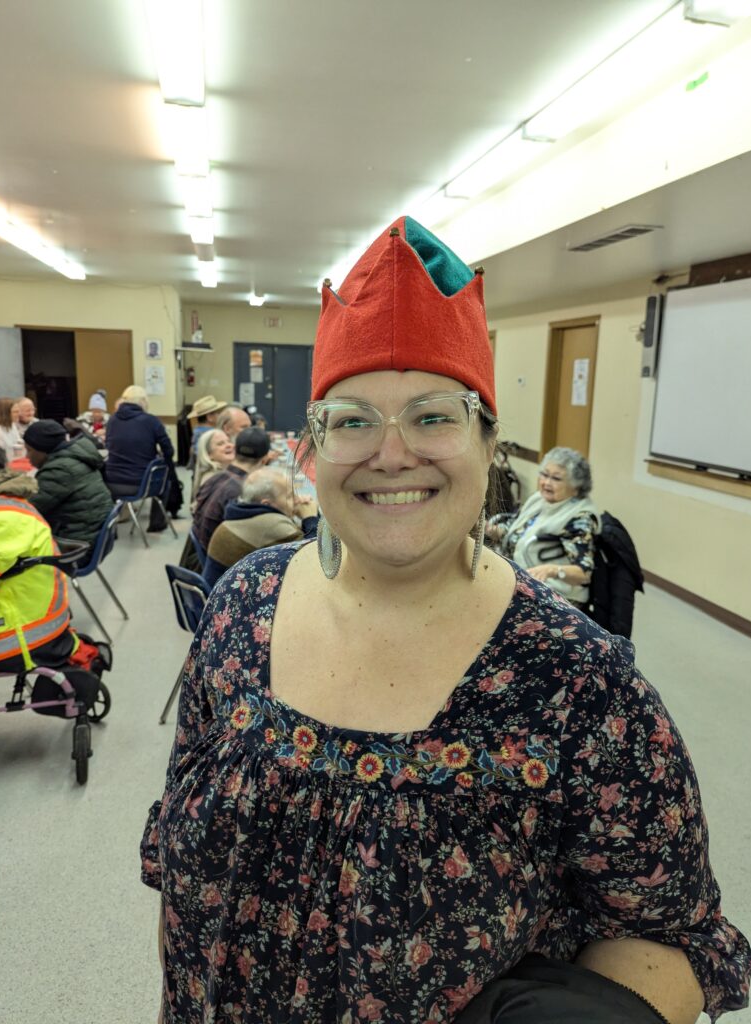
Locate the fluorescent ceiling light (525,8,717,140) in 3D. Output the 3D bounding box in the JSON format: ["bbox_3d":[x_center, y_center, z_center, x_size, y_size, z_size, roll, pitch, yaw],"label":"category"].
[{"bbox_3d":[0.921,-1.707,2.825,0.180,0.085,1.220,-1,12,-12],"label":"fluorescent ceiling light"}]

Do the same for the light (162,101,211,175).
[{"bbox_3d":[-0.964,-1.921,3.659,0.205,0.075,1.220,-1,12,-12],"label":"light"}]

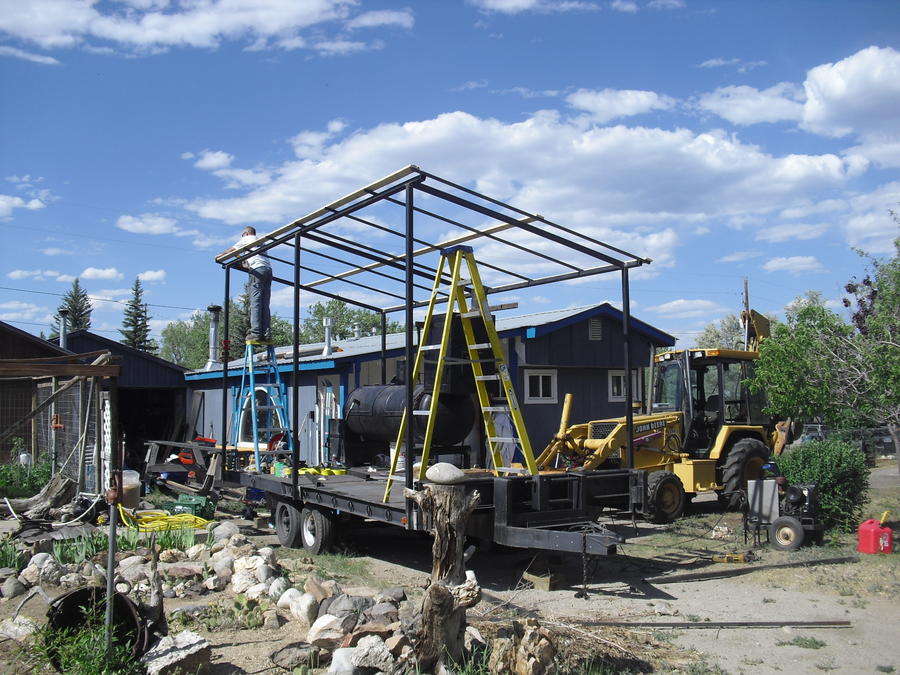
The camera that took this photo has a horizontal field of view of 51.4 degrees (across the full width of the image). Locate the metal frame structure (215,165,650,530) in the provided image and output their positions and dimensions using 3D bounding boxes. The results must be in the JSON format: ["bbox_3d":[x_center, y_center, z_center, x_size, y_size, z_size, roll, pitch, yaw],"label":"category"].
[{"bbox_3d":[-0.632,0.300,11.063,2.703,3.101,5.883,2,-4,-29],"label":"metal frame structure"}]

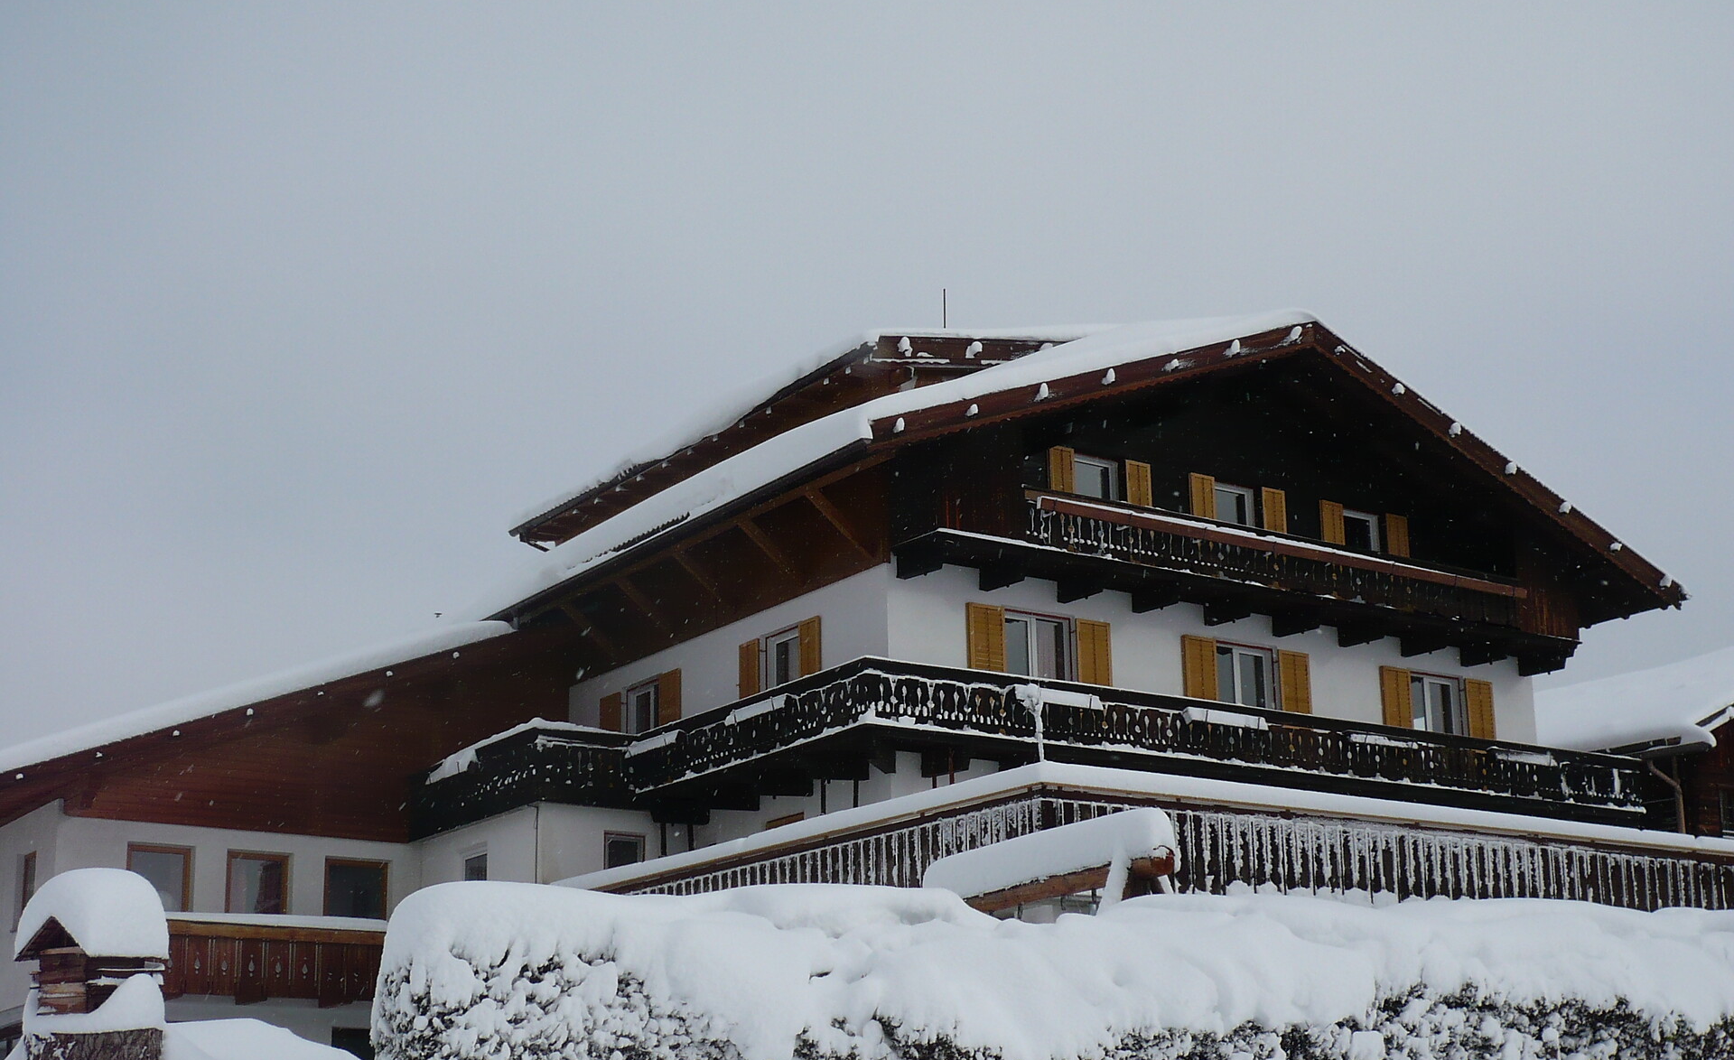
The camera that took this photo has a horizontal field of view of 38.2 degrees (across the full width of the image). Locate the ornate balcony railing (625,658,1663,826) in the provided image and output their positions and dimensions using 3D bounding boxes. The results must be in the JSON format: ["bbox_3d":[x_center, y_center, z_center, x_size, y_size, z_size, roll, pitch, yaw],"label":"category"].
[{"bbox_3d":[4.765,4.183,40.477,15.744,1.354,6.528,9,-18,-32],"label":"ornate balcony railing"}]

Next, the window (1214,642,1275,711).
[{"bbox_3d":[5.919,2.481,39.340,1.219,1.330,0.154,9,-18,-32],"label":"window"}]

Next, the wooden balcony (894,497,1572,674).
[{"bbox_3d":[6.255,0.840,39.197,13.344,1.315,1.200,9,-18,-32],"label":"wooden balcony"}]

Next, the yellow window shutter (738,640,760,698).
[{"bbox_3d":[-1.834,2.390,38.788,0.067,1.339,0.624,9,-18,-32],"label":"yellow window shutter"}]

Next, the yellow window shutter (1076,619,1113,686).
[{"bbox_3d":[3.448,2.032,37.635,0.662,1.334,0.067,9,-18,-32],"label":"yellow window shutter"}]

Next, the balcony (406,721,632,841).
[{"bbox_3d":[-5.599,4.244,40.434,1.776,1.248,4.944,9,-18,-32],"label":"balcony"}]

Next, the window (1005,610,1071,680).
[{"bbox_3d":[2.506,1.929,37.155,1.238,1.296,0.154,9,-18,-32],"label":"window"}]

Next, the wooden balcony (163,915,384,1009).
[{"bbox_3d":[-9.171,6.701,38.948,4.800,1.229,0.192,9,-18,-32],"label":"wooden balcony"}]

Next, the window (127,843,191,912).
[{"bbox_3d":[-11.170,5.569,39.348,1.017,1.210,0.154,9,-18,-32],"label":"window"}]

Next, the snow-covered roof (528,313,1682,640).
[{"bbox_3d":[3.635,0.002,43.201,16.560,3.696,11.856,9,-18,-32],"label":"snow-covered roof"}]

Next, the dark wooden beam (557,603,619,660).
[{"bbox_3d":[-4.715,1.743,42.643,1.259,0.180,0.170,47,-34,-15],"label":"dark wooden beam"}]

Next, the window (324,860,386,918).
[{"bbox_3d":[-8.422,6.026,41.103,1.111,1.210,0.154,9,-18,-32],"label":"window"}]

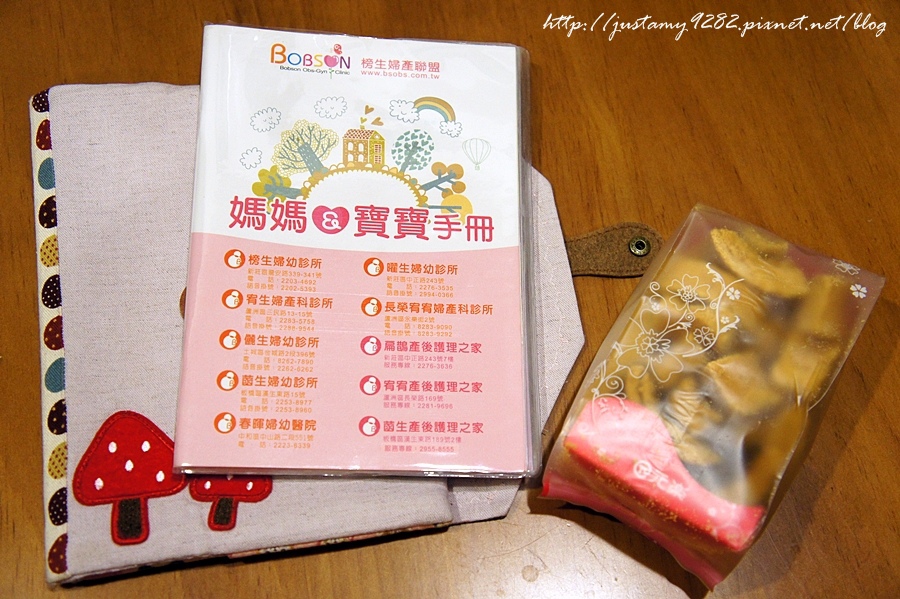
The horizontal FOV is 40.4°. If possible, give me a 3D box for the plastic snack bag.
[{"bbox_3d":[0.118,0.041,0.557,0.090,0.038,0.159,28,69,8],"label":"plastic snack bag"}]

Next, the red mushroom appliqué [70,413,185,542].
[{"bbox_3d":[-0.135,0.075,0.518,0.047,0.002,0.058,-3,72,-9],"label":"red mushroom appliqué"}]

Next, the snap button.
[{"bbox_3d":[0.093,-0.026,0.599,0.011,0.004,0.011,1,68,-3],"label":"snap button"}]

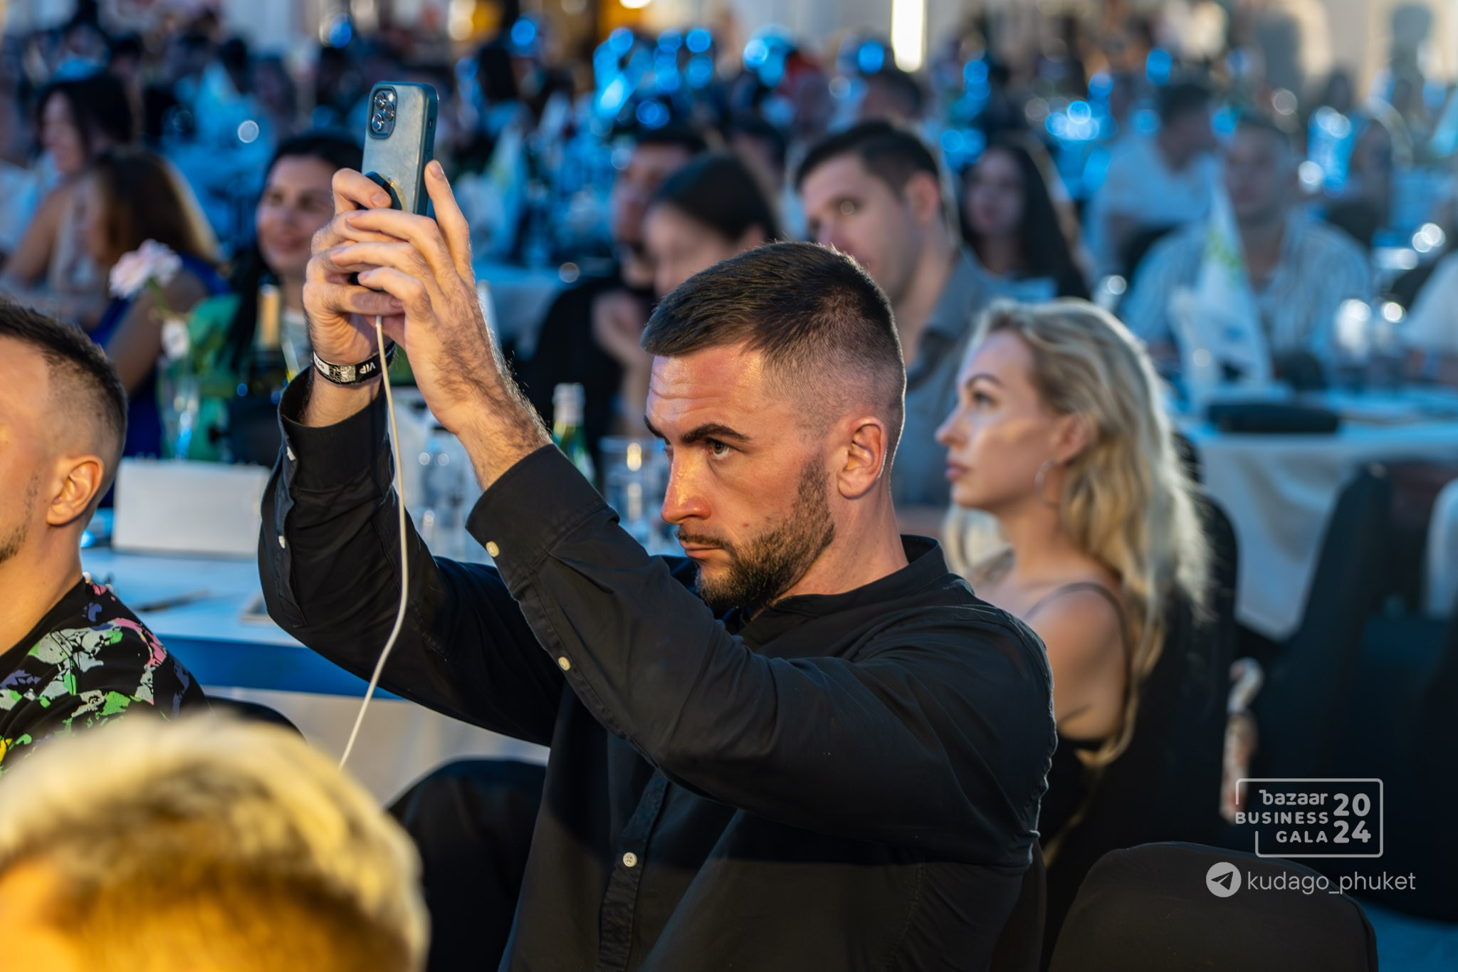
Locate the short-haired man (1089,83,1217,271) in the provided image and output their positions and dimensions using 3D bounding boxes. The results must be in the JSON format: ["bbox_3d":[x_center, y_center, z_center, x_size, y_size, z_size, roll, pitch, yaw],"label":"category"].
[{"bbox_3d":[1.210,-0.482,11.170,0.560,1.300,0.780,-2,7,-14],"label":"short-haired man"}]

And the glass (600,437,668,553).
[{"bbox_3d":[-0.127,0.020,5.333,0.088,0.146,0.088,0,7,0],"label":"glass"}]

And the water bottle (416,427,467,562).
[{"bbox_3d":[-0.357,0.036,4.949,0.064,0.212,0.064,0,7,0],"label":"water bottle"}]

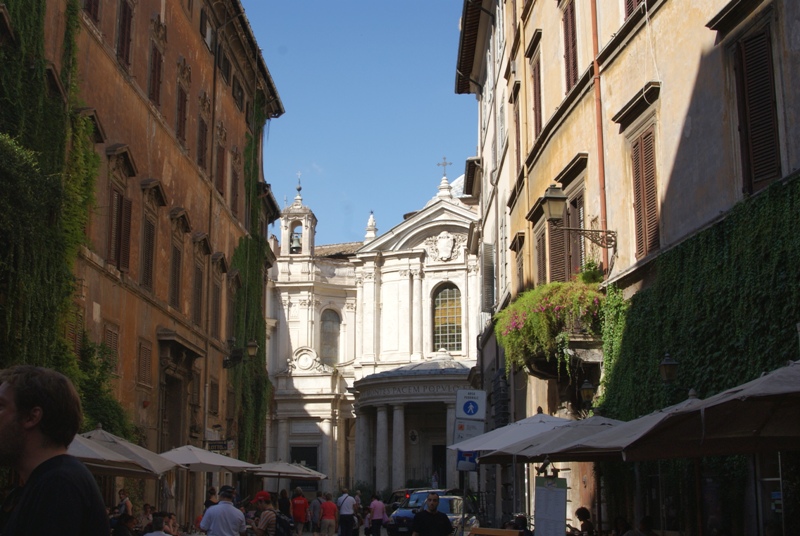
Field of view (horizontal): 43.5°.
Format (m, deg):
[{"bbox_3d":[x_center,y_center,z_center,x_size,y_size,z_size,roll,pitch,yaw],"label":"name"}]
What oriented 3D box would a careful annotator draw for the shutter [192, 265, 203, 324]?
[{"bbox_3d":[-7.589,1.062,37.777,0.060,2.117,1.114,-1,-13,3],"label":"shutter"}]

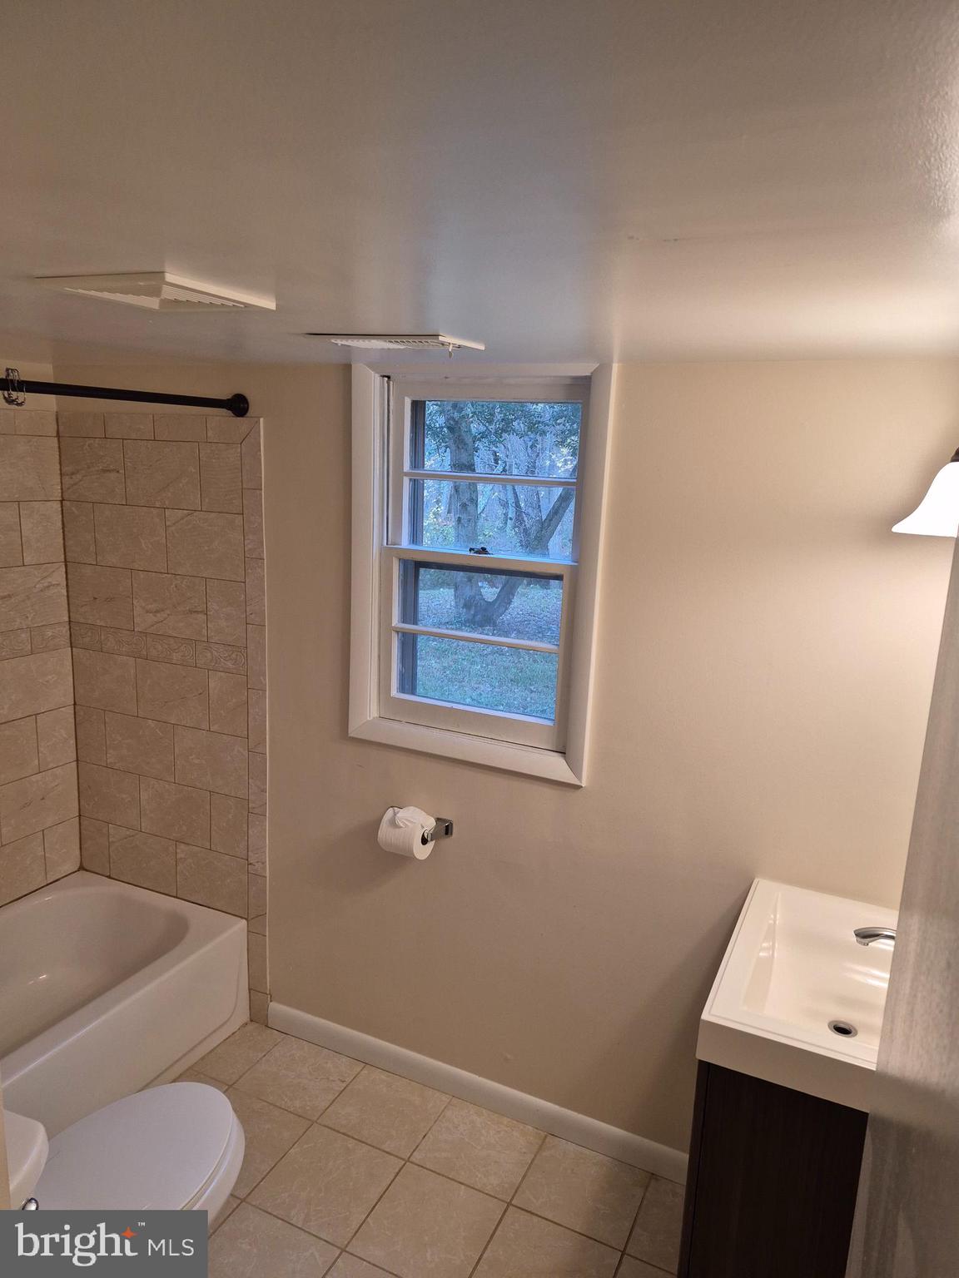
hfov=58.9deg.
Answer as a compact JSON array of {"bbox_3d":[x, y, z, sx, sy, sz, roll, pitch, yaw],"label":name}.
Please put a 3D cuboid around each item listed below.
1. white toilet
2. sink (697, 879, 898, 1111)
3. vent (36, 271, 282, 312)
[{"bbox_3d":[-0.774,1.131,1.667,0.430,0.760,0.730,7,12,24],"label":"white toilet"},{"bbox_3d":[0.741,0.709,1.692,0.470,0.120,0.610,7,12,24],"label":"sink"},{"bbox_3d":[-0.526,-0.568,1.413,0.262,0.018,0.255,7,12,24],"label":"vent"}]

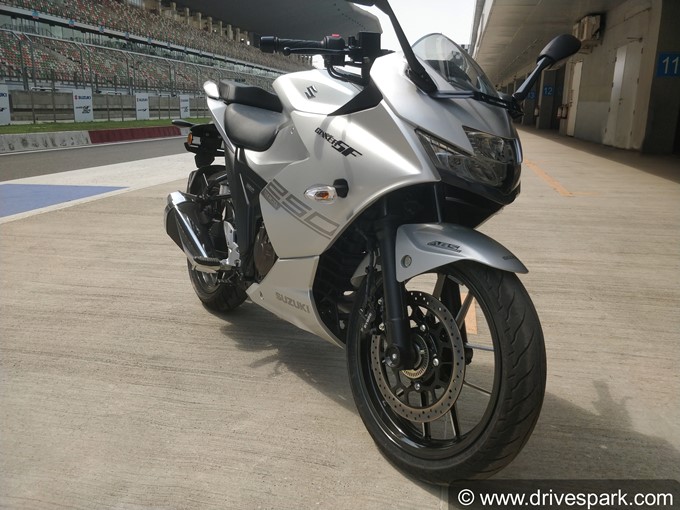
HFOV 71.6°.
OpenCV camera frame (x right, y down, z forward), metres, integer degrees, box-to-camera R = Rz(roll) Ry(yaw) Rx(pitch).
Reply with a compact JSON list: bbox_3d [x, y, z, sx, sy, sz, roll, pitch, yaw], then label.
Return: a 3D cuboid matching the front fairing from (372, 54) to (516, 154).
[{"bbox_3d":[0.279,-0.328,1.045,0.360,0.220,0.310,-2,13,-36],"label":"front fairing"}]

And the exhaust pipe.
[{"bbox_3d":[-0.624,-0.079,1.957,0.140,0.170,0.460,-2,33,-36],"label":"exhaust pipe"}]

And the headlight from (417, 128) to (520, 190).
[{"bbox_3d":[0.308,-0.201,1.012,0.280,0.125,0.165,-2,13,-36],"label":"headlight"}]

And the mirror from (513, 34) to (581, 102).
[{"bbox_3d":[0.518,-0.465,1.193,0.250,0.200,0.100,-2,13,-36],"label":"mirror"}]

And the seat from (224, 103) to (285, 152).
[{"bbox_3d":[-0.241,-0.463,1.751,0.280,0.170,0.420,-2,13,-36],"label":"seat"}]

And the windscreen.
[{"bbox_3d":[0.258,-0.429,1.067,0.250,0.150,0.180,-2,13,-36],"label":"windscreen"}]

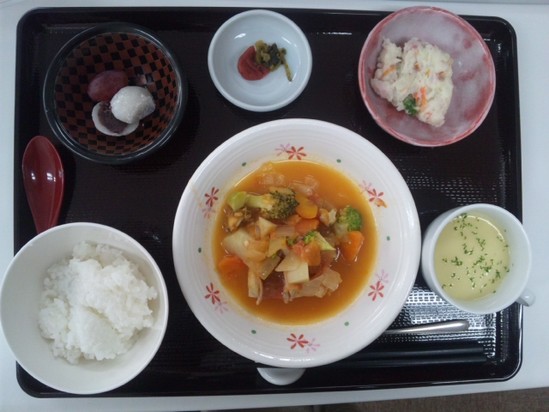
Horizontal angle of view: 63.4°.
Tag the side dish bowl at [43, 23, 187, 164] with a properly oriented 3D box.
[{"bbox_3d":[-0.129,-0.089,0.380,0.110,0.057,0.110,0,89,-3],"label":"side dish bowl"}]

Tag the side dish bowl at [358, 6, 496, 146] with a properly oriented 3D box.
[{"bbox_3d":[0.129,-0.110,0.400,0.119,0.047,0.119,0,89,-3],"label":"side dish bowl"}]

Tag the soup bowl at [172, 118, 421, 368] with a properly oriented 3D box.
[{"bbox_3d":[0.018,0.031,0.390,0.204,0.052,0.204,0,89,-3],"label":"soup bowl"}]

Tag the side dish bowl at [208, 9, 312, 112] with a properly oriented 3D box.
[{"bbox_3d":[-0.013,-0.127,0.402,0.090,0.028,0.090,0,89,-3],"label":"side dish bowl"}]

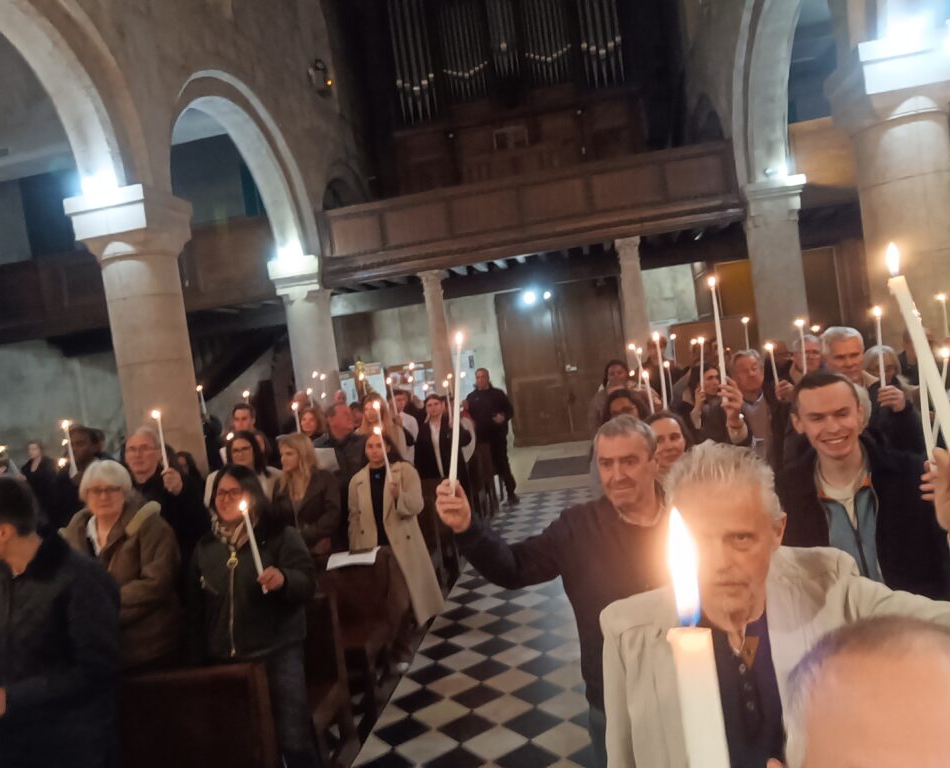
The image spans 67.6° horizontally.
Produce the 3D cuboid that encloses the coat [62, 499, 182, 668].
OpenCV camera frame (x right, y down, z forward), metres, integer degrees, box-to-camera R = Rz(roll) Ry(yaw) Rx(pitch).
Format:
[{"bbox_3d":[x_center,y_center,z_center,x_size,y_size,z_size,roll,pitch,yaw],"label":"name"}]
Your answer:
[{"bbox_3d":[-1.582,0.897,3.177,0.560,0.760,0.380,-8,1,8],"label":"coat"}]

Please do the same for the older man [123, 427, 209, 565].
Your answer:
[{"bbox_3d":[-1.639,1.103,3.803,0.560,1.770,0.450,-8,1,-7],"label":"older man"}]

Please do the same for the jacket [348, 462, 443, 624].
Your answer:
[{"bbox_3d":[-0.569,1.073,4.777,0.560,1.060,0.400,-8,1,5],"label":"jacket"}]

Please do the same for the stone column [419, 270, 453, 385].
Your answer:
[{"bbox_3d":[-0.519,-0.154,12.040,0.440,3.540,0.440,-8,1,9],"label":"stone column"}]

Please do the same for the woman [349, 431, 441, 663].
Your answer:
[{"bbox_3d":[-0.573,1.096,4.799,0.560,1.590,0.420,-8,1,5],"label":"woman"}]

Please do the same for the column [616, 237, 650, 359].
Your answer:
[{"bbox_3d":[2.665,-0.596,11.508,0.440,3.540,0.440,-8,1,9],"label":"column"}]

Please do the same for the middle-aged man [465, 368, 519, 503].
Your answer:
[{"bbox_3d":[0.309,0.678,9.423,0.580,1.792,0.400,-8,1,0],"label":"middle-aged man"}]

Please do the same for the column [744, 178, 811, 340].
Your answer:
[{"bbox_3d":[4.763,-1.043,10.904,0.880,4.090,0.880,-8,1,9],"label":"column"}]

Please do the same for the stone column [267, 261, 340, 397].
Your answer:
[{"bbox_3d":[-2.656,-0.011,12.127,0.880,4.090,0.880,-8,1,9],"label":"stone column"}]

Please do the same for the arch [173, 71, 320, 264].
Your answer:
[{"bbox_3d":[-3.442,-2.992,9.757,0.680,2.120,4.250,-8,1,9],"label":"arch"}]

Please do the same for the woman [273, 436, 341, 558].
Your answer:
[{"bbox_3d":[-1.006,1.103,4.670,0.480,1.566,0.360,-8,2,18],"label":"woman"}]

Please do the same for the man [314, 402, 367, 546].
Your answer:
[{"bbox_3d":[-0.958,1.000,5.572,0.540,1.708,0.380,-8,2,14],"label":"man"}]

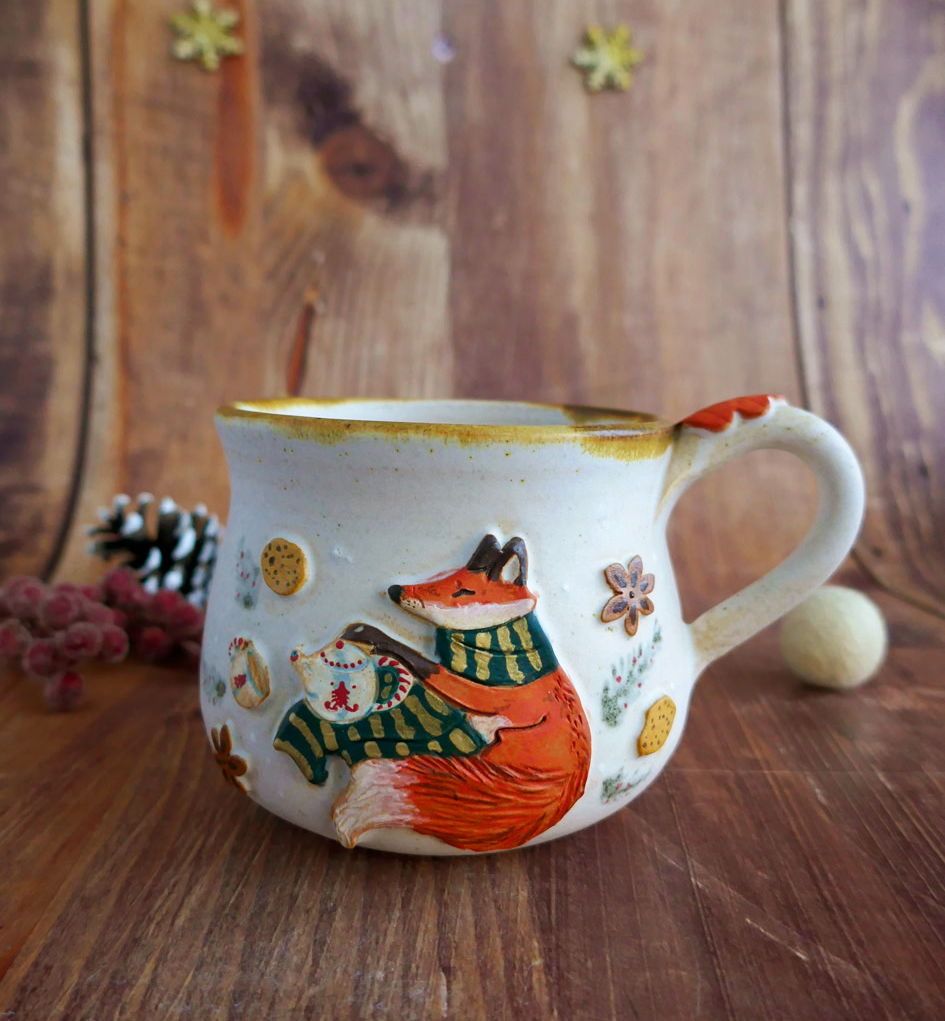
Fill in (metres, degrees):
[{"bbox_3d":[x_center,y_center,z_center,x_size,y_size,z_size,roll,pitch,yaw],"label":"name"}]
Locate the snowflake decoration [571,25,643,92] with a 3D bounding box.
[{"bbox_3d":[0.064,-0.214,0.465,0.033,0.032,0.005,-1,1,0],"label":"snowflake decoration"}]

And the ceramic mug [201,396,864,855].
[{"bbox_3d":[0.011,0.018,0.206,0.137,0.084,0.106,2,9,8],"label":"ceramic mug"}]

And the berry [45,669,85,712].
[{"bbox_3d":[-0.106,0.047,0.255,0.010,0.010,0.010,1,9,0],"label":"berry"}]

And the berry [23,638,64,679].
[{"bbox_3d":[-0.115,0.040,0.264,0.011,0.011,0.011,1,9,0],"label":"berry"}]

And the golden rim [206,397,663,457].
[{"bbox_3d":[-0.005,-0.017,0.204,0.092,0.007,0.092,1,9,0],"label":"golden rim"}]

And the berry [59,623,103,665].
[{"bbox_3d":[-0.103,0.035,0.260,0.011,0.011,0.011,1,9,0],"label":"berry"}]

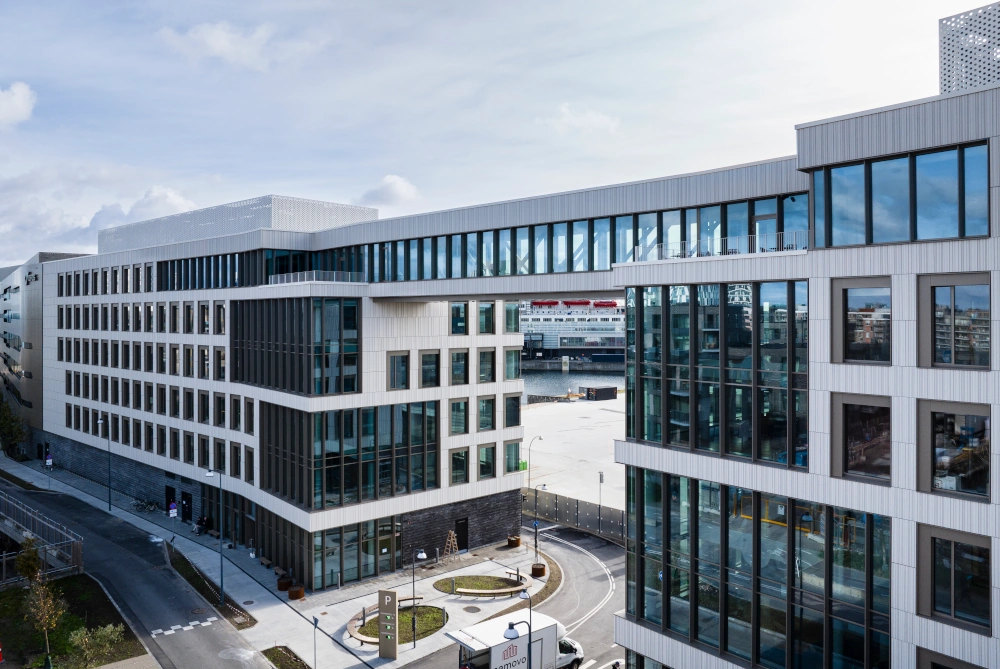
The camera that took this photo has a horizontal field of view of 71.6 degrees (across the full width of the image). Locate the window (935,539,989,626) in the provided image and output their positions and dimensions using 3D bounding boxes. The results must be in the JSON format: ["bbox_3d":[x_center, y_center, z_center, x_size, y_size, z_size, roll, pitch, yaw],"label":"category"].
[{"bbox_3d":[13.711,7.309,20.659,0.150,2.278,1.451,-1,2,-42],"label":"window"}]

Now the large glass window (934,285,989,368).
[{"bbox_3d":[13.445,-0.264,20.258,0.160,2.354,1.474,-1,1,-41],"label":"large glass window"}]

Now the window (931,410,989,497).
[{"bbox_3d":[13.473,3.480,20.299,0.160,2.309,1.477,-1,1,-41],"label":"window"}]

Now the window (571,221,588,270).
[{"bbox_3d":[4.129,-4.518,35.589,1.085,2.582,0.160,1,2,44],"label":"window"}]

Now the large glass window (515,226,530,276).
[{"bbox_3d":[1.237,-4.552,37.965,1.059,2.591,0.160,1,1,42],"label":"large glass window"}]

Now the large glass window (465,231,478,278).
[{"bbox_3d":[-1.617,-4.720,41.068,0.980,2.617,0.140,1,2,43],"label":"large glass window"}]

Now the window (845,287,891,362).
[{"bbox_3d":[11.739,-0.296,22.187,0.160,2.351,1.436,-1,1,-41],"label":"window"}]

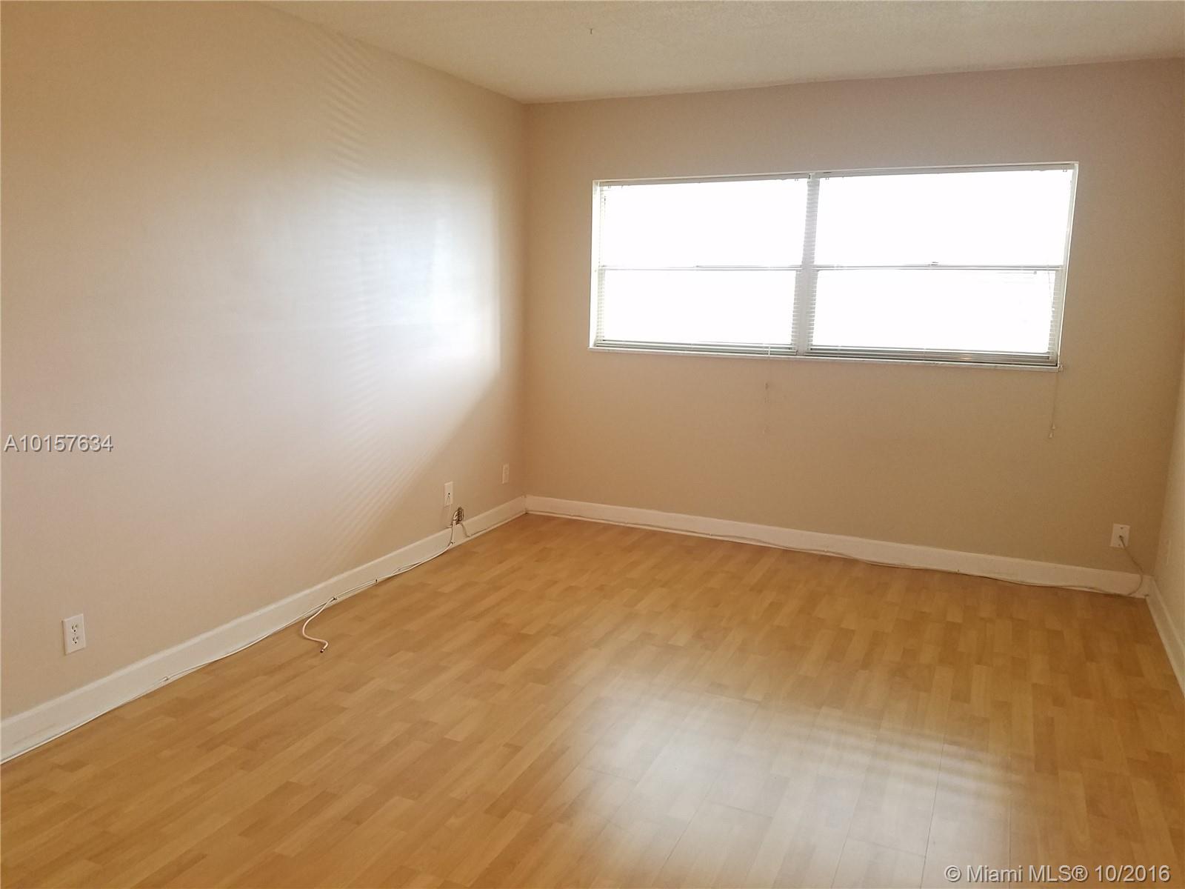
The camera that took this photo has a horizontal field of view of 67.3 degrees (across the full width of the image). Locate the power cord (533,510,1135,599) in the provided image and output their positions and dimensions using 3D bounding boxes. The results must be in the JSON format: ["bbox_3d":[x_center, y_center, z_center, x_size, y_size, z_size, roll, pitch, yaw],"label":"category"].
[{"bbox_3d":[1.127,0.439,4.859,3.285,0.295,0.035,6,12,24],"label":"power cord"}]

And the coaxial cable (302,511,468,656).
[{"bbox_3d":[-0.890,0.589,4.206,0.315,0.180,1.500,6,12,24],"label":"coaxial cable"}]

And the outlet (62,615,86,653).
[{"bbox_3d":[-1.663,0.611,2.866,0.009,0.115,0.068,6,12,24],"label":"outlet"}]

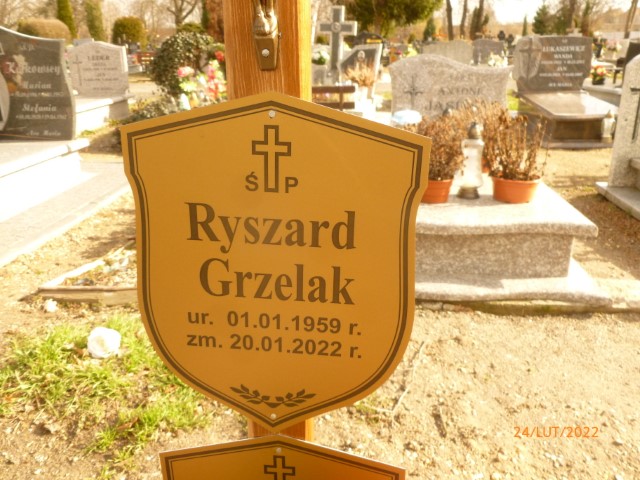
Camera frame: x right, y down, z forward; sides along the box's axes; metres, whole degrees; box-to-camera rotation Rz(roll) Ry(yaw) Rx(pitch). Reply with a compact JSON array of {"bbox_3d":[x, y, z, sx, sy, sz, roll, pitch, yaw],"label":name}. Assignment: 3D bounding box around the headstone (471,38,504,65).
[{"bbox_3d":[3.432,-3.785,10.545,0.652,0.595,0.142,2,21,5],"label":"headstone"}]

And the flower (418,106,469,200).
[{"bbox_3d":[0.623,-0.452,2.745,0.326,0.460,0.326,2,21,5],"label":"flower"}]

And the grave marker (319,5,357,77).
[{"bbox_3d":[0.251,-2.754,7.232,0.550,0.926,0.142,3,22,9],"label":"grave marker"}]

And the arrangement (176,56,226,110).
[{"bbox_3d":[-1.398,-1.857,6.161,0.540,0.617,0.428,2,21,5],"label":"arrangement"}]

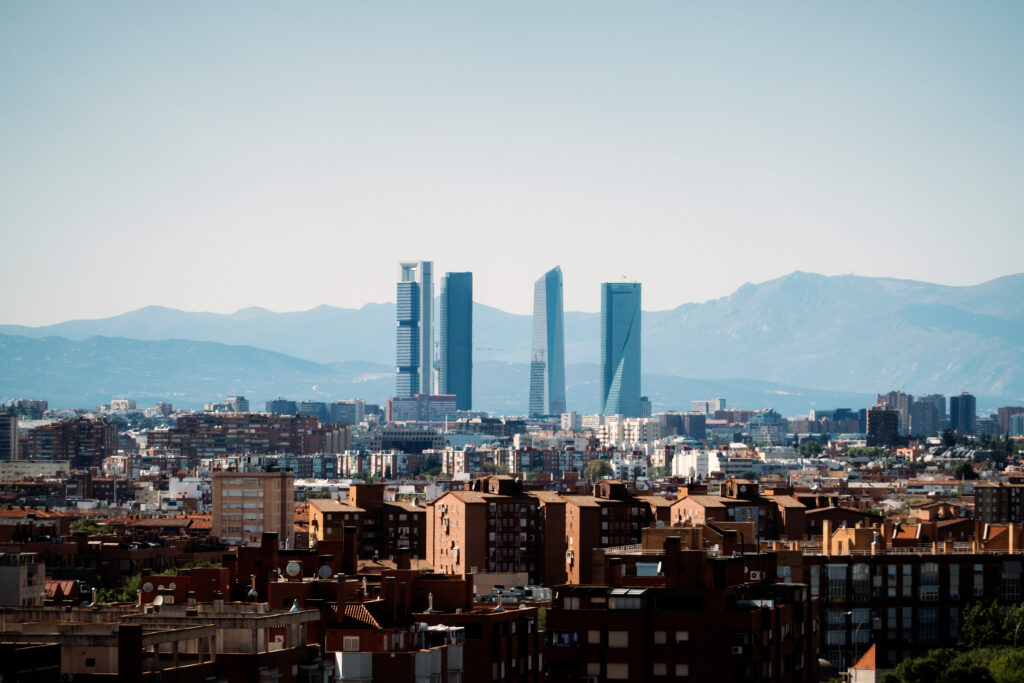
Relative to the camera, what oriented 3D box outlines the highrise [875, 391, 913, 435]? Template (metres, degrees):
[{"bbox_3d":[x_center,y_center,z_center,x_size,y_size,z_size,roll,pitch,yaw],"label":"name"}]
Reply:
[{"bbox_3d":[425.220,83.370,6300.000,33.000,56.000,25.000,-1,-1,30],"label":"highrise"}]

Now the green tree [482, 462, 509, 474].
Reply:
[{"bbox_3d":[-9.140,71.970,3150.000,14.000,10.500,13.000,0,-1,0],"label":"green tree"}]

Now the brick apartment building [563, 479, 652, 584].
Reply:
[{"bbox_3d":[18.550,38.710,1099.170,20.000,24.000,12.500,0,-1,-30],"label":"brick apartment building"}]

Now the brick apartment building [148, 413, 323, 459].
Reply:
[{"bbox_3d":[-175.410,60.580,3609.330,107.000,31.000,28.000,0,-1,-3],"label":"brick apartment building"}]

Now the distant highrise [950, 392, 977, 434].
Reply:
[{"bbox_3d":[460.890,75.590,5807.670,26.000,47.000,23.000,0,-1,3],"label":"distant highrise"}]

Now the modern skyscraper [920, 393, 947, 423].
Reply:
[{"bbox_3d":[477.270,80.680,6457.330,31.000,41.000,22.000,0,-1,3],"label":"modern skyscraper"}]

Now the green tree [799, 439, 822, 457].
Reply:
[{"bbox_3d":[181.010,65.070,3450.000,14.000,12.500,13.500,0,-1,0],"label":"green tree"}]

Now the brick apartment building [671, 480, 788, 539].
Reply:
[{"bbox_3d":[44.190,39.240,1115.000,22.200,24.000,14.000,1,-1,-29],"label":"brick apartment building"}]

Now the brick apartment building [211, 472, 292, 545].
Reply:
[{"bbox_3d":[-62.470,43.670,1375.000,18.500,24.500,14.000,0,-1,7],"label":"brick apartment building"}]

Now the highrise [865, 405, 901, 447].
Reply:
[{"bbox_3d":[255.030,58.640,3905.670,20.500,28.000,17.000,0,-1,-5],"label":"highrise"}]

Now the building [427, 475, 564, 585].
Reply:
[{"bbox_3d":[-3.000,38.210,1100.000,22.800,25.000,14.500,1,-1,-31],"label":"building"}]

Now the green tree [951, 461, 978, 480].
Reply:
[{"bbox_3d":[190.880,55.700,2400.000,11.800,11.000,11.500,0,-1,0],"label":"green tree"}]

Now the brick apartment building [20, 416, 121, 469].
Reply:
[{"bbox_3d":[-279.990,64.420,3608.000,57.000,33.000,24.000,0,-1,9],"label":"brick apartment building"}]

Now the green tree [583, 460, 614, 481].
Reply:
[{"bbox_3d":[43.330,65.860,2850.000,15.800,12.500,15.000,0,-1,0],"label":"green tree"}]

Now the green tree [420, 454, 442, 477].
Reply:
[{"bbox_3d":[-46.040,71.280,3254.170,12.500,12.700,12.500,0,-1,0],"label":"green tree"}]

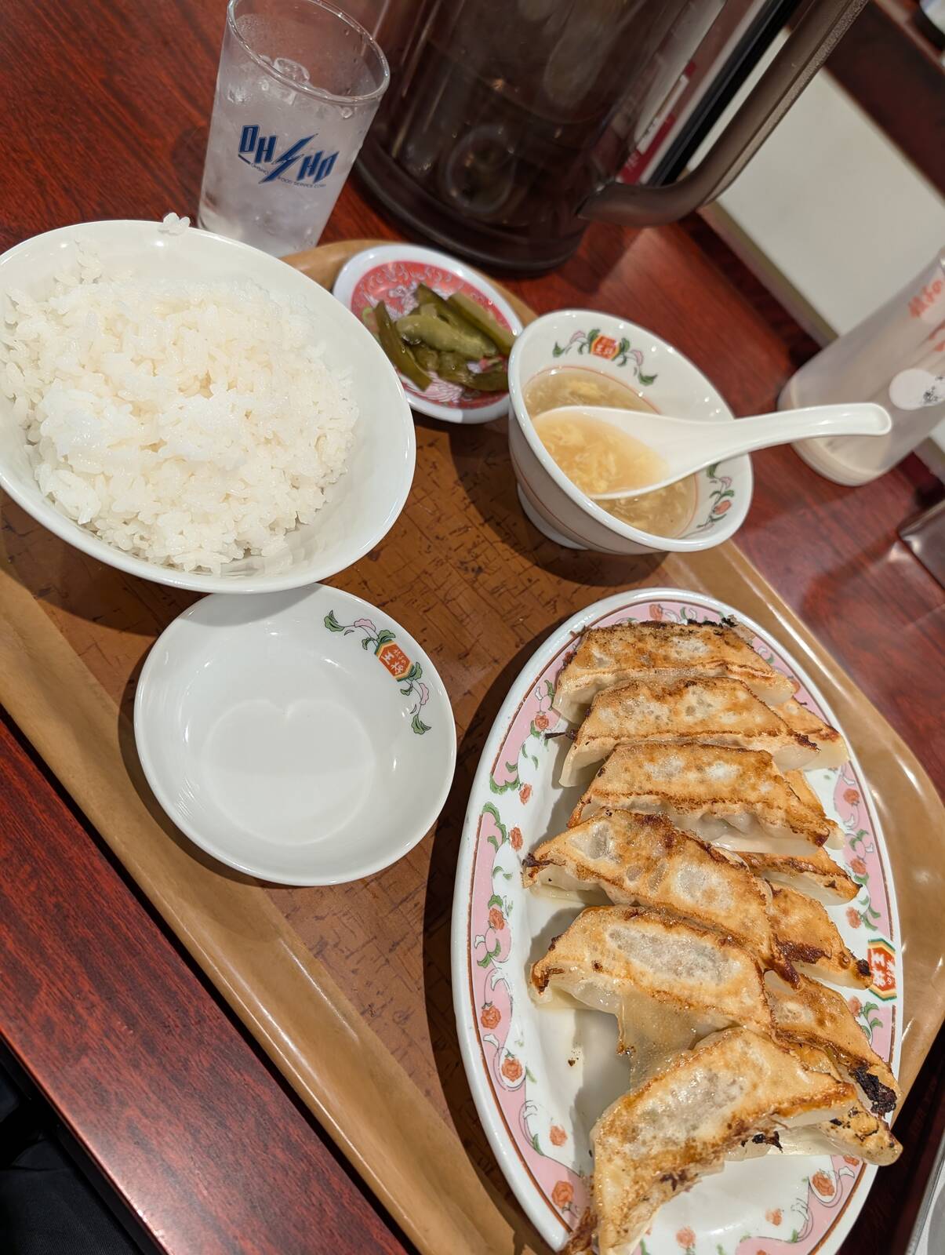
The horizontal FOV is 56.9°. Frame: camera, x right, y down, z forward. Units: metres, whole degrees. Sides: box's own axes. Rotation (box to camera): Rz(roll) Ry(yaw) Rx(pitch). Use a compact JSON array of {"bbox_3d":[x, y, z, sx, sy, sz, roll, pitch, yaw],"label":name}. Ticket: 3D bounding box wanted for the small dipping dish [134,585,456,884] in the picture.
[{"bbox_3d":[-0.055,0.034,0.270,0.096,0.030,0.096,13,60,-23],"label":"small dipping dish"}]

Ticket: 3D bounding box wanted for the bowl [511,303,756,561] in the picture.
[{"bbox_3d":[0.055,-0.070,0.369,0.114,0.055,0.114,13,60,-23],"label":"bowl"}]

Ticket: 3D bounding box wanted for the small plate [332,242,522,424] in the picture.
[{"bbox_3d":[-0.018,-0.121,0.378,0.096,0.021,0.096,13,60,-23],"label":"small plate"}]

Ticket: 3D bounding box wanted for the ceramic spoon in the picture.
[{"bbox_3d":[0.099,-0.077,0.372,0.155,0.042,0.045,-3,66,-17],"label":"ceramic spoon"}]

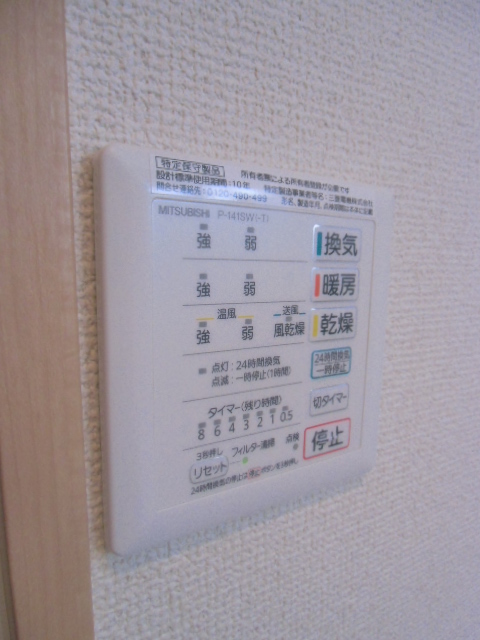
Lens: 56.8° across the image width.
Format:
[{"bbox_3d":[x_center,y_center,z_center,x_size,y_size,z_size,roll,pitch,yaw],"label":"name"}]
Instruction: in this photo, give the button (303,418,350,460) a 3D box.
[{"bbox_3d":[0.035,0.047,0.175,0.024,0.013,0.003,-4,9,-32],"label":"button"}]

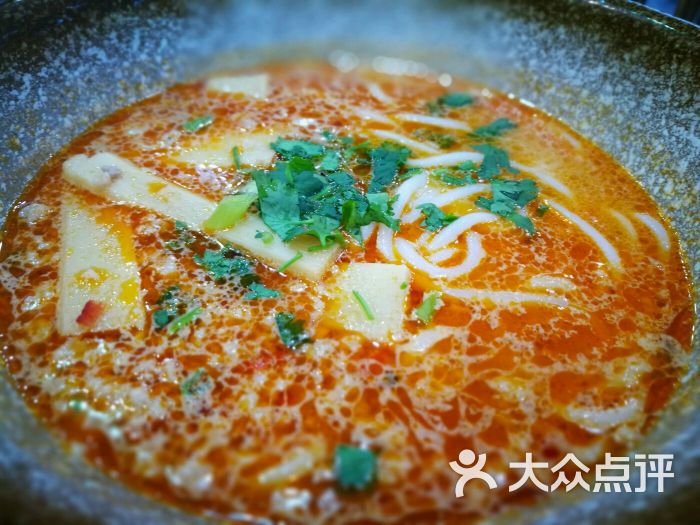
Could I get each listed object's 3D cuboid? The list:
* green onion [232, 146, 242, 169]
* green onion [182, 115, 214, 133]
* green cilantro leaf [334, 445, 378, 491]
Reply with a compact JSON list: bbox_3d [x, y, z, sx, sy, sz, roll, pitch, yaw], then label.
[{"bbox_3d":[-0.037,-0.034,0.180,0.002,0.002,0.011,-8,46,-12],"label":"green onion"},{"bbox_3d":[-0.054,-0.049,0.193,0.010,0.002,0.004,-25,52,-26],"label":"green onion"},{"bbox_3d":[0.001,0.044,0.117,0.008,0.002,0.009,-2,44,-5],"label":"green cilantro leaf"}]

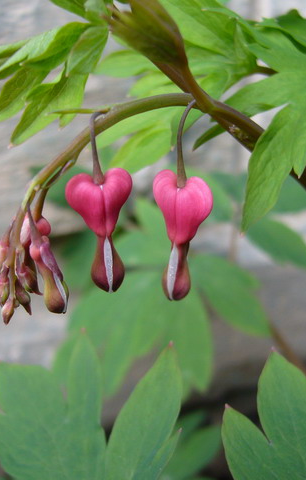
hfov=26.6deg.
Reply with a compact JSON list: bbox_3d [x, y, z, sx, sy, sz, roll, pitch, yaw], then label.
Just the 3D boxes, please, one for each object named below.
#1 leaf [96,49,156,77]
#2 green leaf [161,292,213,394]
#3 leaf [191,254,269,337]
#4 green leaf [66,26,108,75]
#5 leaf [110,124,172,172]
[{"bbox_3d":[-0.010,-0.084,0.310,0.036,0.012,0.013,4,53,3],"label":"leaf"},{"bbox_3d":[0.020,0.054,0.360,0.028,0.063,0.012,-7,-23,-3],"label":"green leaf"},{"bbox_3d":[0.044,0.034,0.370,0.030,0.058,0.012,-42,-11,-23],"label":"leaf"},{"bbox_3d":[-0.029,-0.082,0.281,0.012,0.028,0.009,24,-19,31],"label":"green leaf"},{"bbox_3d":[-0.006,-0.045,0.320,0.036,0.010,0.019,-35,60,-16],"label":"leaf"}]

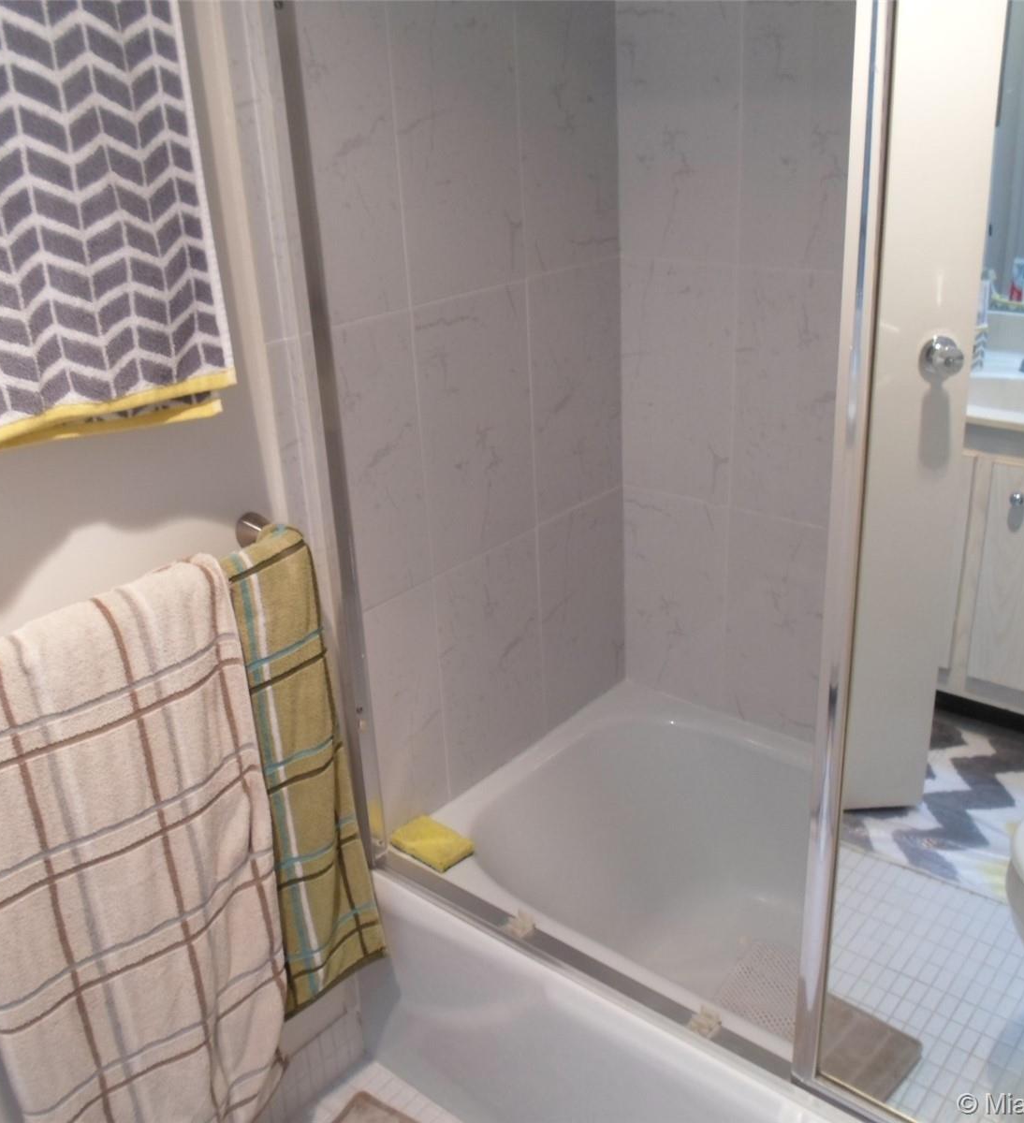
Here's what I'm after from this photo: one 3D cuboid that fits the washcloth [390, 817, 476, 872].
[{"bbox_3d":[-0.122,0.438,1.681,0.118,0.017,0.070,16,30,38],"label":"washcloth"}]

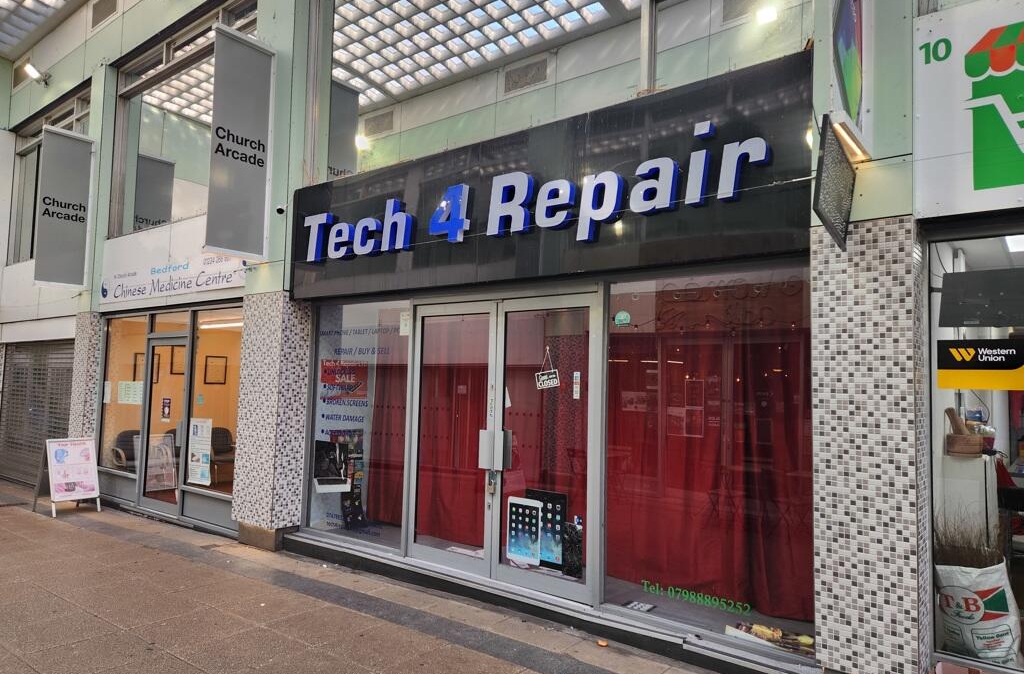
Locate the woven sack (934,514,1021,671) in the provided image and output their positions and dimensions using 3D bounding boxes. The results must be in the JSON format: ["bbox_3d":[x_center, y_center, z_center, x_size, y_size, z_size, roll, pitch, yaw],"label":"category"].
[{"bbox_3d":[2.325,1.283,3.424,0.400,0.780,0.300,-2,-5,38],"label":"woven sack"}]

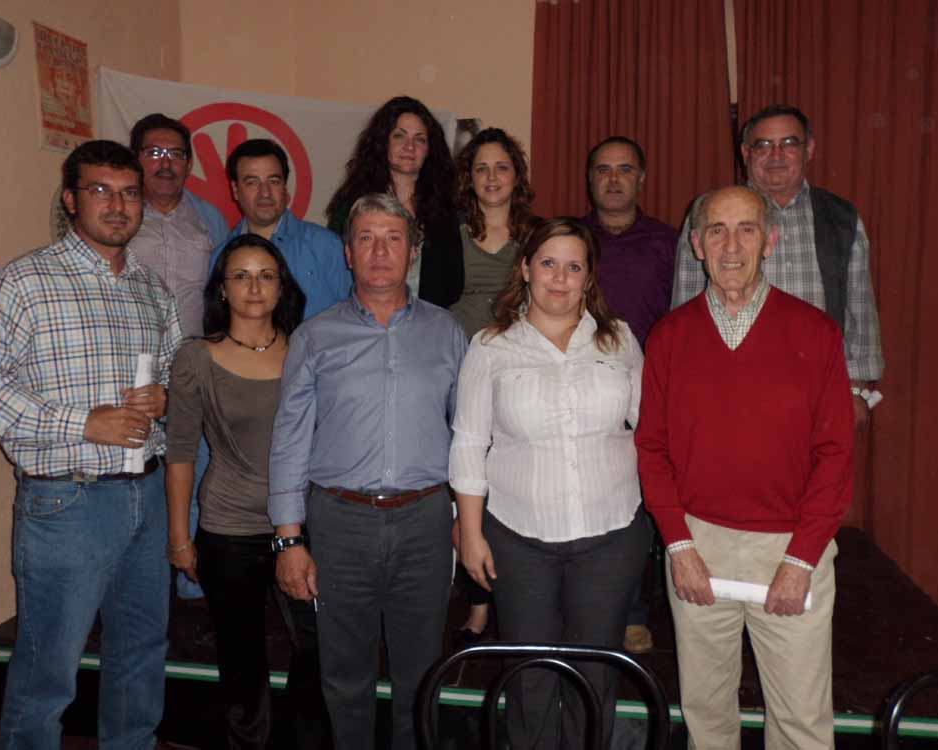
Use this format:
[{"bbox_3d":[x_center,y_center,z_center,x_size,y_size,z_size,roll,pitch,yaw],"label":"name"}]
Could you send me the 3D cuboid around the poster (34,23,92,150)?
[{"bbox_3d":[-1.630,-1.145,3.020,0.010,0.460,0.300,0,7,14],"label":"poster"}]

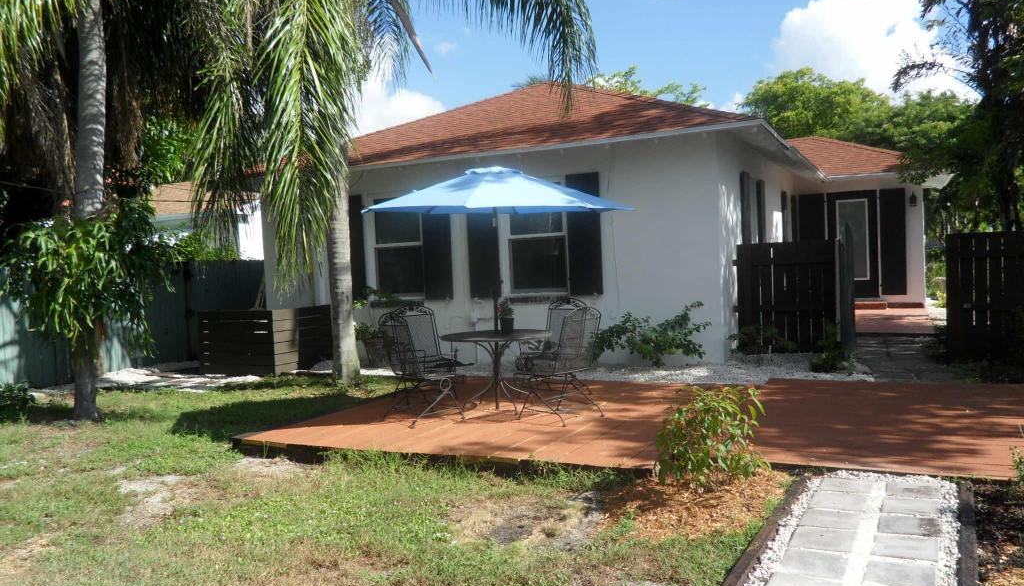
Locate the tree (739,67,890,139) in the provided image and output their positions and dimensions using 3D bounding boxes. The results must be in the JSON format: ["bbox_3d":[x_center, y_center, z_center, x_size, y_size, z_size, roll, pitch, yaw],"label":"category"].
[{"bbox_3d":[11.222,-4.188,29.138,6.200,8.020,6.000,-2,2,26],"label":"tree"}]

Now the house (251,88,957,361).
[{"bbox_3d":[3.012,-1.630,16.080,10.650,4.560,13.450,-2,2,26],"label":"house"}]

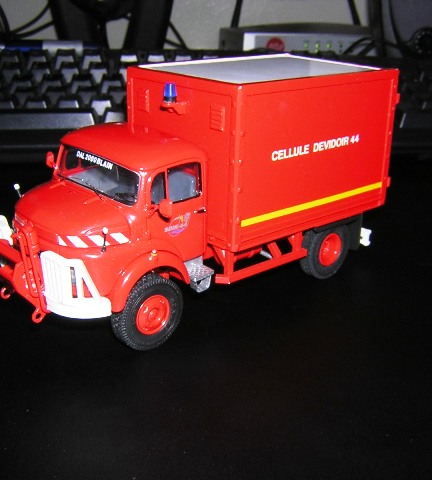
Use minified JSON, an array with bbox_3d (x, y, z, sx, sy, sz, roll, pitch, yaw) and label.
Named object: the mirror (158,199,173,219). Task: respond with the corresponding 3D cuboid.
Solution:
[{"bbox_3d":[-0.013,-0.009,0.178,0.002,0.005,0.004,-16,27,-38],"label":"mirror"}]

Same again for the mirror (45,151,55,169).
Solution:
[{"bbox_3d":[-0.056,-0.027,0.224,0.002,0.005,0.004,-16,27,-38],"label":"mirror"}]

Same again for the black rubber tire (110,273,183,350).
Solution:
[{"bbox_3d":[-0.020,0.021,0.196,0.024,0.024,0.006,-16,27,-38],"label":"black rubber tire"}]

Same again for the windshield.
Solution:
[{"bbox_3d":[-0.036,-0.019,0.199,0.003,0.009,0.043,-4,19,-42],"label":"windshield"}]

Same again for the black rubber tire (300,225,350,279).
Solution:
[{"bbox_3d":[0.040,0.003,0.246,0.024,0.024,0.006,-16,27,-38],"label":"black rubber tire"}]

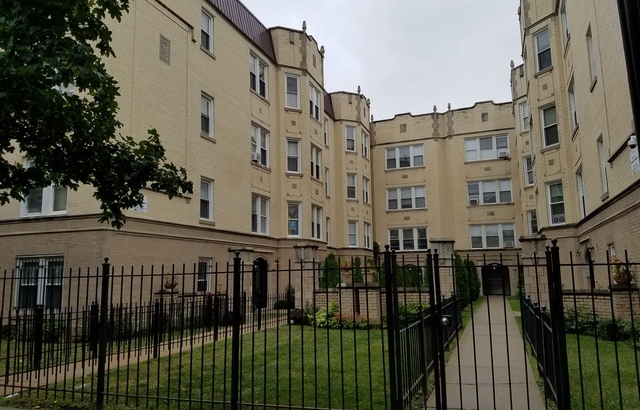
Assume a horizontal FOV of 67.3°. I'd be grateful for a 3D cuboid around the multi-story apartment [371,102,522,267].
[{"bbox_3d":[9.872,0.153,36.597,10.032,12.920,8.000,-4,-9,20],"label":"multi-story apartment"}]

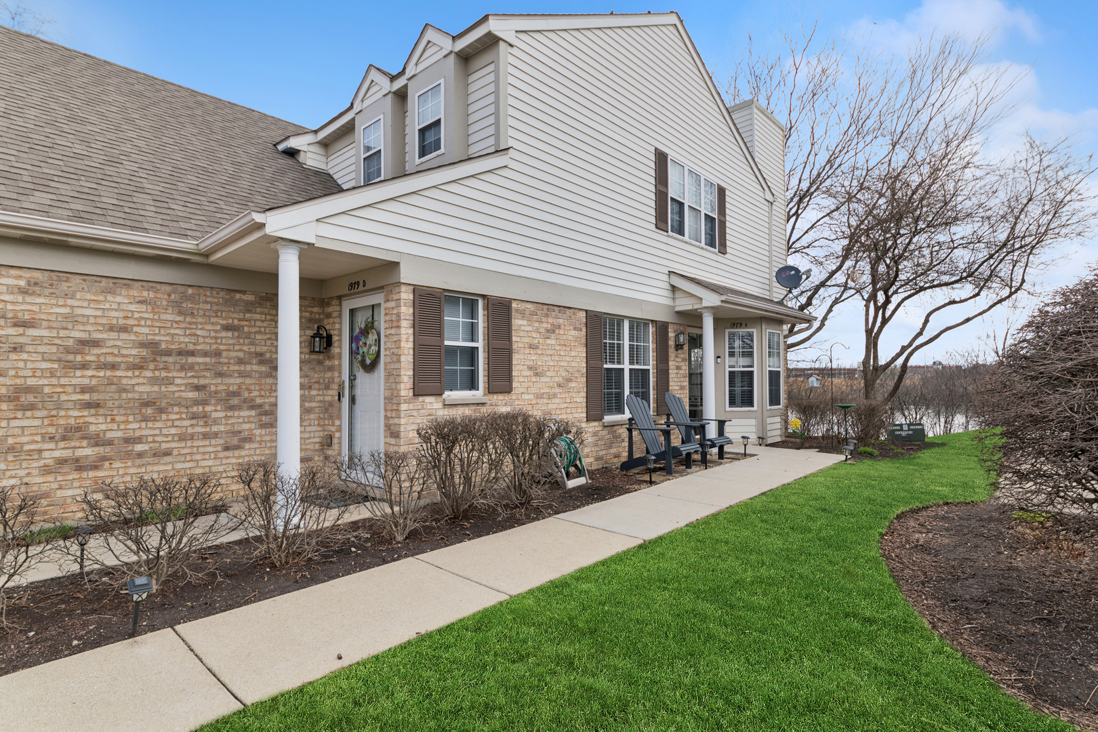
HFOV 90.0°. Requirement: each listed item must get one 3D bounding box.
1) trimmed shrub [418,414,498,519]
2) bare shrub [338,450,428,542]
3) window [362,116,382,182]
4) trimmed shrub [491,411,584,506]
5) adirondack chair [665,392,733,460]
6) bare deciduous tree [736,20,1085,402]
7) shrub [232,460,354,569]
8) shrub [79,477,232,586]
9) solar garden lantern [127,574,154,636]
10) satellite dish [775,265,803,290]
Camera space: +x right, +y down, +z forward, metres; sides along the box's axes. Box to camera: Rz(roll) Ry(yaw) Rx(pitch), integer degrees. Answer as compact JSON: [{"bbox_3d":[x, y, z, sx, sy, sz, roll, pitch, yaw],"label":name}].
[{"bbox_3d":[-0.842,0.922,5.065,0.760,0.955,0.760,0,-1,0],"label":"trimmed shrub"},{"bbox_3d":[-1.317,1.032,4.361,0.720,0.722,0.720,-1,-2,43],"label":"bare shrub"},{"bbox_3d":[-2.623,-3.171,8.192,0.625,0.970,0.080,-1,-2,43],"label":"window"},{"bbox_3d":[-0.117,0.927,5.557,0.840,0.949,0.900,0,-1,0],"label":"trimmed shrub"},{"bbox_3d":[2.249,0.918,8.232,0.870,0.975,0.740,-1,-2,42],"label":"adirondack chair"},{"bbox_3d":[8.893,-3.327,13.567,9.000,9.800,8.200,0,-1,0],"label":"bare deciduous tree"},{"bbox_3d":[-1.784,1.034,3.875,0.776,0.716,0.776,-1,-2,43],"label":"shrub"},{"bbox_3d":[-2.459,1.036,3.448,0.819,0.707,0.819,-1,-2,43],"label":"shrub"},{"bbox_3d":[-2.102,1.228,2.802,0.106,0.305,0.106,6,0,43],"label":"solar garden lantern"},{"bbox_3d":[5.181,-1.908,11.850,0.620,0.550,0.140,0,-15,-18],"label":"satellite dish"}]

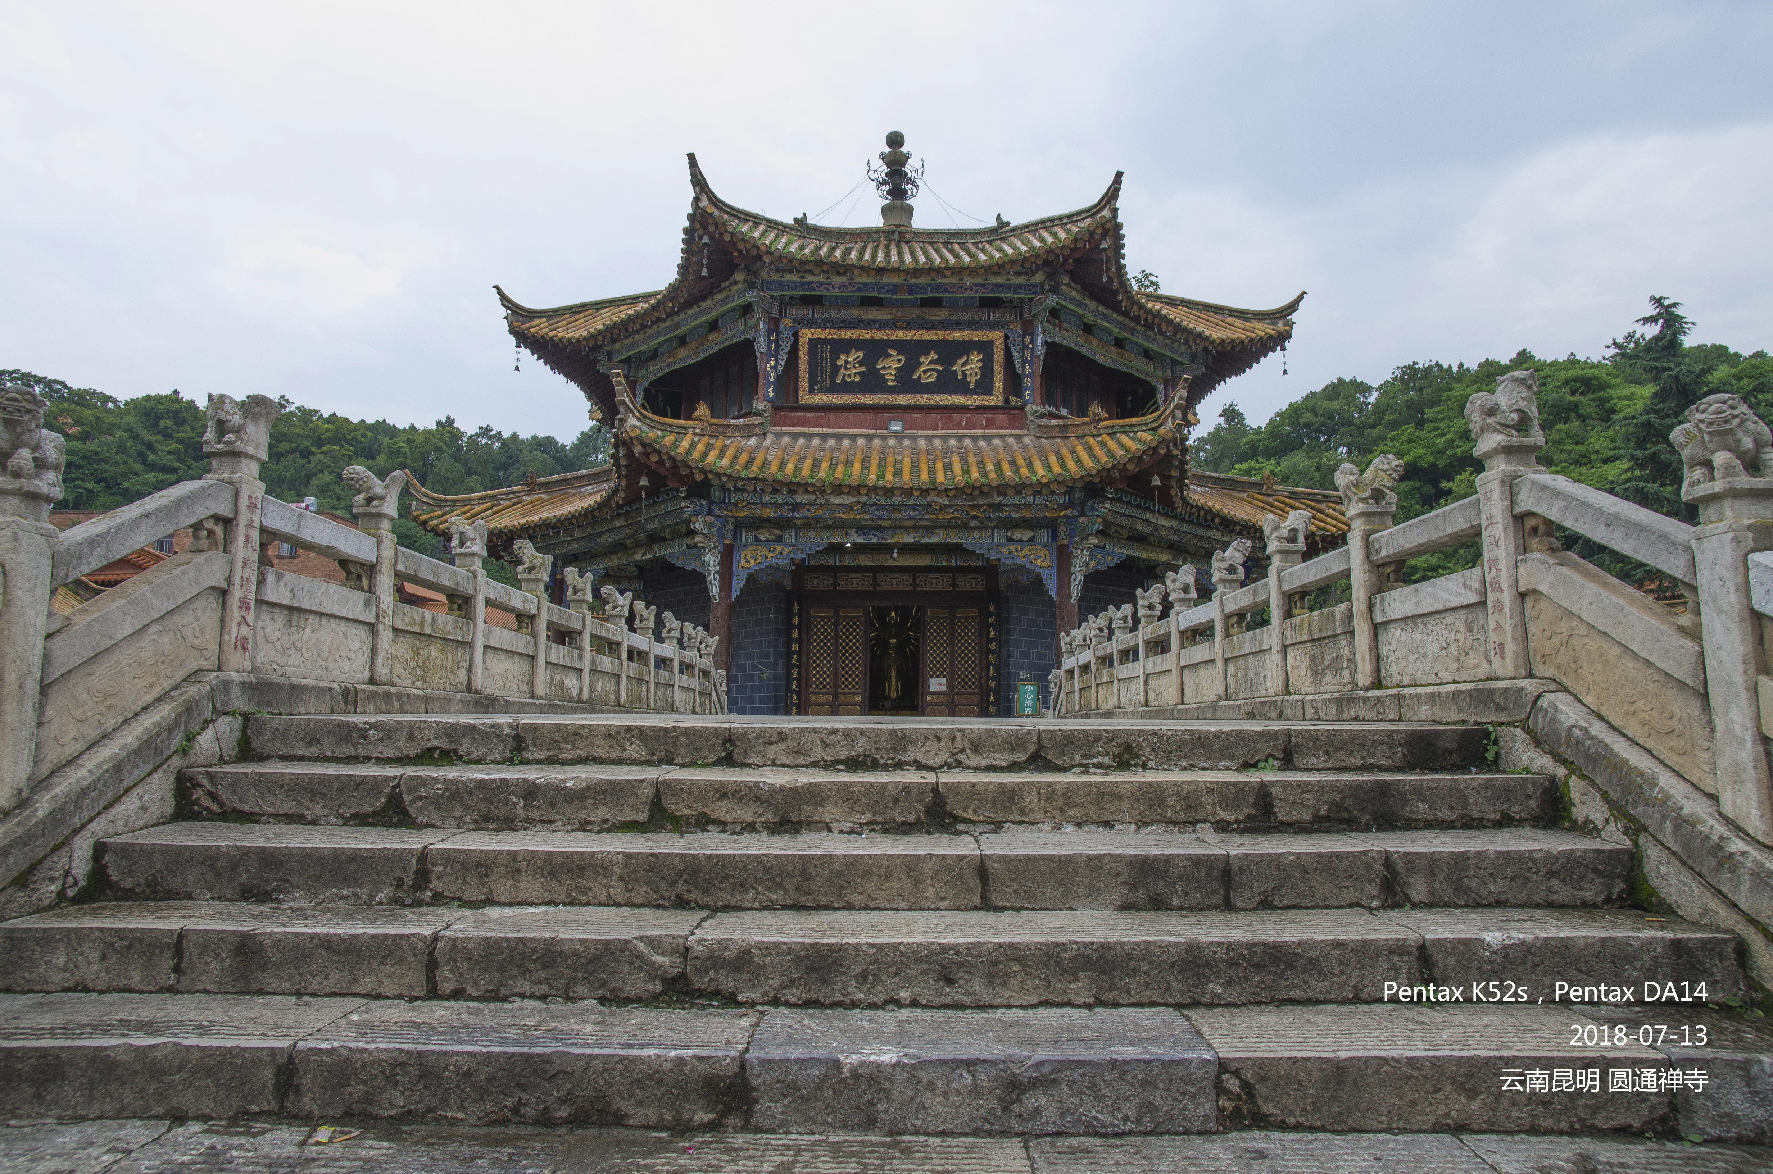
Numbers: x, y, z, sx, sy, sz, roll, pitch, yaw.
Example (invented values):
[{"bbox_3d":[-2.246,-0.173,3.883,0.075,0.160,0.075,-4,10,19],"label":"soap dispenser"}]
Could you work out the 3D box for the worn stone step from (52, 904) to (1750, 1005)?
[{"bbox_3d":[-0.077,0.992,2.787,4.400,0.176,0.350,0,-7,1],"label":"worn stone step"}]

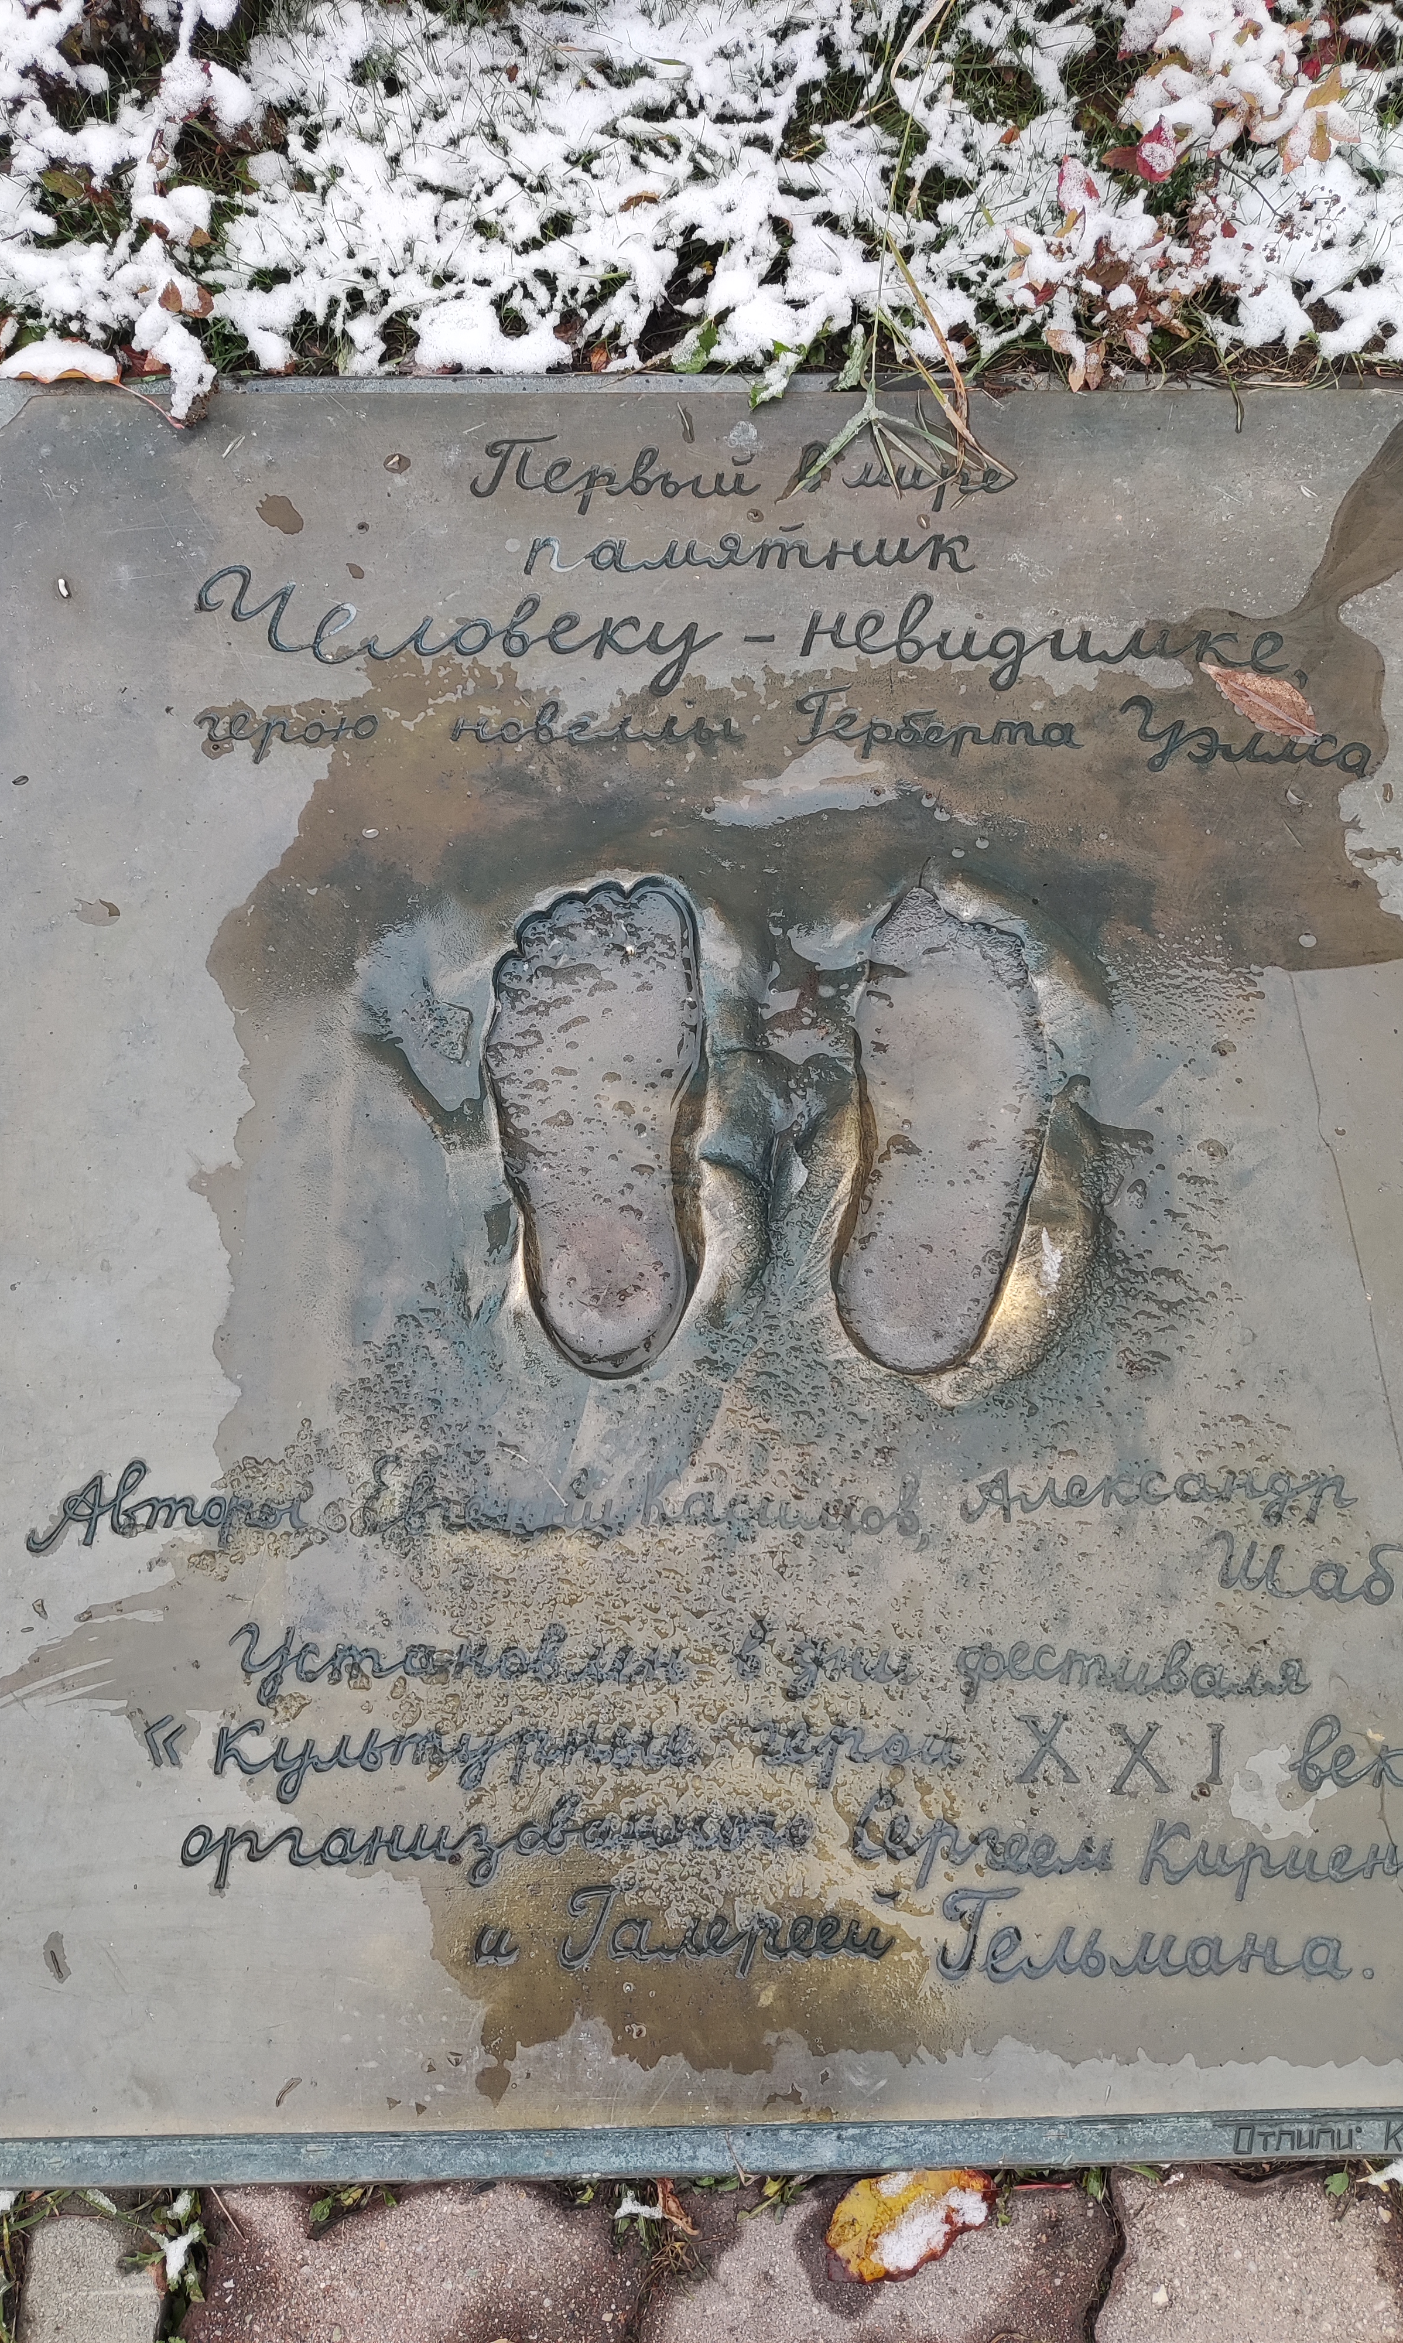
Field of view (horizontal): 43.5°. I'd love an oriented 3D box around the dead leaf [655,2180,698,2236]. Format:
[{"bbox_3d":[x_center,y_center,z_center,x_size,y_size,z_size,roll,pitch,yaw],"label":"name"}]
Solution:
[{"bbox_3d":[-0.013,0.510,0.866,0.009,0.011,0.030,-29,78,-8],"label":"dead leaf"}]

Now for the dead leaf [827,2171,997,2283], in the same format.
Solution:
[{"bbox_3d":[0.103,0.513,0.866,0.083,0.012,0.048,-28,78,-7],"label":"dead leaf"}]

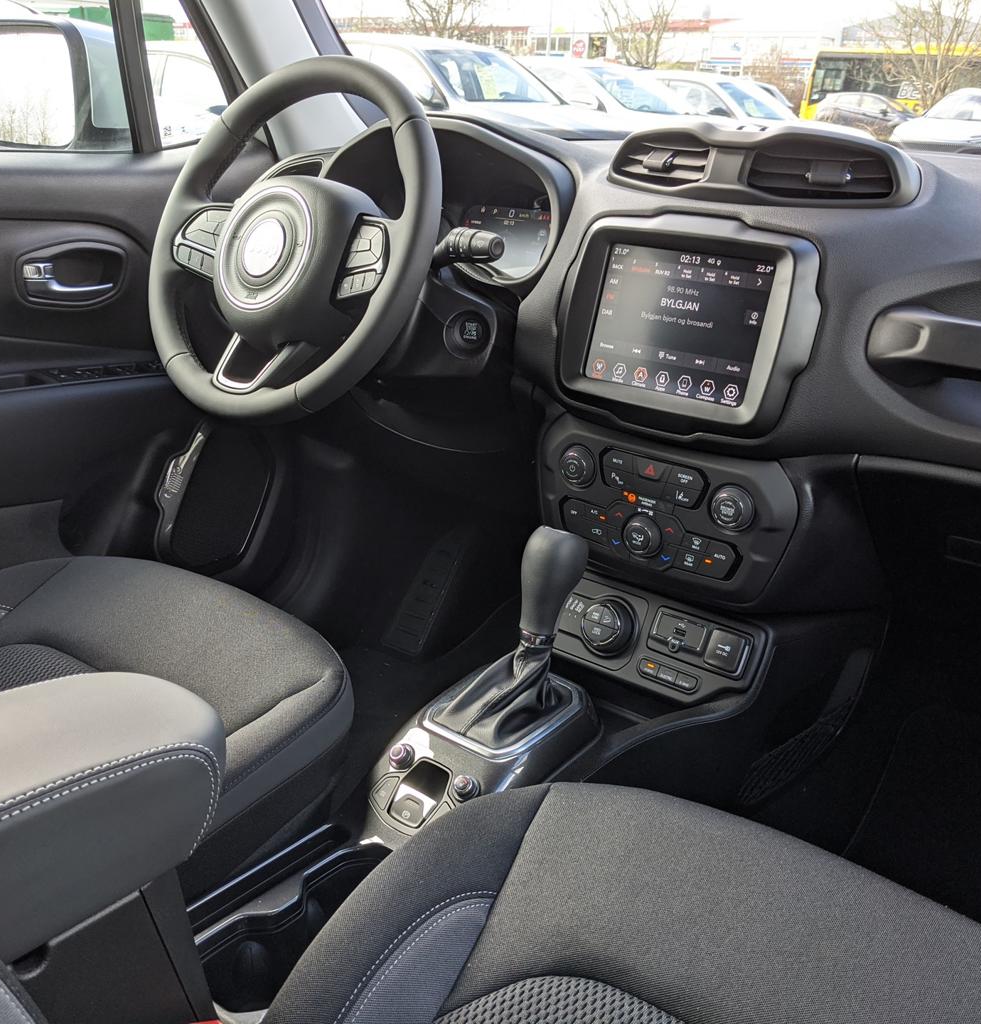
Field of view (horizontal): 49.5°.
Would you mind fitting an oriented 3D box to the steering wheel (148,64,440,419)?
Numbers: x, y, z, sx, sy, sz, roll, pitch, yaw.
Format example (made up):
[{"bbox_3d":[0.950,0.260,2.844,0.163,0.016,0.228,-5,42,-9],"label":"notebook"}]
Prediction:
[{"bbox_3d":[-0.193,-0.266,1.073,0.376,0.376,0.100,17,0,34],"label":"steering wheel"}]

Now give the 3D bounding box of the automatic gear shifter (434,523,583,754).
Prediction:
[{"bbox_3d":[0.013,0.104,0.903,0.093,0.155,0.127,17,27,35],"label":"automatic gear shifter"}]

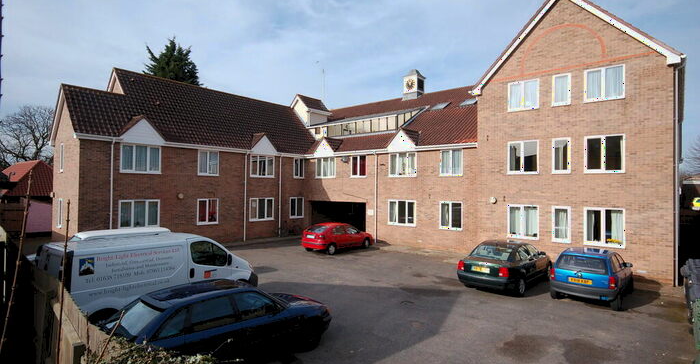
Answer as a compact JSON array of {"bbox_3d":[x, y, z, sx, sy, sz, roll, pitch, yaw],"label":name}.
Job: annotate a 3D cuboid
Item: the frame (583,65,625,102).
[{"bbox_3d":[9.279,-3.565,13.473,1.220,1.210,0.120,0,-1,40],"label":"frame"}]

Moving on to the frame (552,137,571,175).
[{"bbox_3d":[8.210,-1.000,14.306,0.620,1.350,0.120,0,-1,40],"label":"frame"}]

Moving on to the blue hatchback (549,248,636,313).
[{"bbox_3d":[7.372,2.675,11.066,1.610,1.420,3.730,0,-1,44],"label":"blue hatchback"}]

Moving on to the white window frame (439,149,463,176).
[{"bbox_3d":[5.023,-0.928,18.205,1.203,1.326,0.120,0,-1,40],"label":"white window frame"}]

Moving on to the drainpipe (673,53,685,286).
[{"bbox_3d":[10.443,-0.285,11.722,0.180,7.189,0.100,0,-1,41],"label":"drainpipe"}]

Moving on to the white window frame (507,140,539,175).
[{"bbox_3d":[7.060,-0.970,15.022,1.203,1.356,0.120,0,-1,40],"label":"white window frame"}]

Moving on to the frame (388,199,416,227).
[{"bbox_3d":[2.902,1.725,20.480,1.780,1.360,0.120,0,-1,40],"label":"frame"}]

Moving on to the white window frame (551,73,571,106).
[{"bbox_3d":[8.138,-3.512,14.178,0.637,1.218,0.120,0,-1,40],"label":"white window frame"}]

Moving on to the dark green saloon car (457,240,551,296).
[{"bbox_3d":[5.350,2.680,12.420,1.740,1.460,4.650,0,-1,42],"label":"dark green saloon car"}]

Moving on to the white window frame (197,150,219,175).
[{"bbox_3d":[-7.668,-1.002,20.076,0.120,1.357,1.195,0,-1,43],"label":"white window frame"}]

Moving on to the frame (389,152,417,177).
[{"bbox_3d":[2.802,-0.899,19.564,1.737,1.303,0.100,0,-1,41],"label":"frame"}]

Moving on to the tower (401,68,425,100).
[{"bbox_3d":[4.374,-6.584,25.232,1.180,2.170,1.180,0,-1,40],"label":"tower"}]

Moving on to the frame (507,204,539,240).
[{"bbox_3d":[6.868,1.587,14.628,1.169,1.322,0.100,0,-1,41],"label":"frame"}]

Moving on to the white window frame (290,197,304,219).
[{"bbox_3d":[-3.533,1.747,24.808,0.120,1.360,1.200,0,-1,44],"label":"white window frame"}]

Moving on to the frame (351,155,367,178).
[{"bbox_3d":[0.540,-0.896,21.498,1.200,1.316,0.100,0,-1,41],"label":"frame"}]

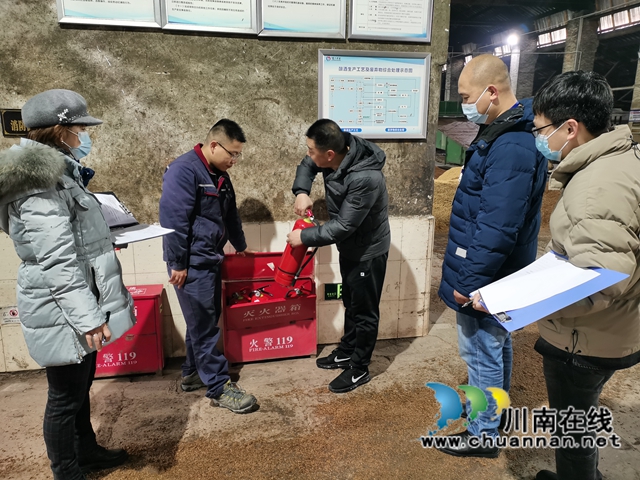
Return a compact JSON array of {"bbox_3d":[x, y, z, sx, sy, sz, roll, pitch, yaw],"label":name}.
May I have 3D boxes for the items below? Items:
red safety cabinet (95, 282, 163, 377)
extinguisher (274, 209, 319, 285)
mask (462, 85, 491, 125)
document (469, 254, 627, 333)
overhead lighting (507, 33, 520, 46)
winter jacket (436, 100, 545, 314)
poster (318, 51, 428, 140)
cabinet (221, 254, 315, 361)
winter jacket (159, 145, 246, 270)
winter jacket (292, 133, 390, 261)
[{"bbox_3d":[-1.286,0.571,3.066,0.600,0.525,0.215,-2,13,-12],"label":"red safety cabinet"},{"bbox_3d":[-0.142,0.050,2.970,0.170,0.475,0.145,17,12,5],"label":"extinguisher"},{"bbox_3d":[0.650,-0.547,2.060,0.120,0.130,0.150,-11,10,14],"label":"mask"},{"bbox_3d":[0.640,0.138,1.440,0.320,0.025,0.240,-26,15,-3],"label":"document"},{"bbox_3d":[6.783,-7.029,17.500,0.450,0.420,0.300,8,15,30],"label":"overhead lighting"},{"bbox_3d":[0.737,-0.163,2.170,0.400,0.890,0.500,3,13,11],"label":"winter jacket"},{"bbox_3d":[0.359,-0.924,3.205,0.745,0.540,0.030,-2,13,-12],"label":"poster"},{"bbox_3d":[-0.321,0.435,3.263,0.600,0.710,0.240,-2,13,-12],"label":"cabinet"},{"bbox_3d":[-0.613,-0.178,2.650,0.340,0.650,0.480,8,15,29],"label":"winter jacket"},{"bbox_3d":[0.117,-0.253,2.840,0.460,0.700,0.520,-11,15,-12],"label":"winter jacket"}]

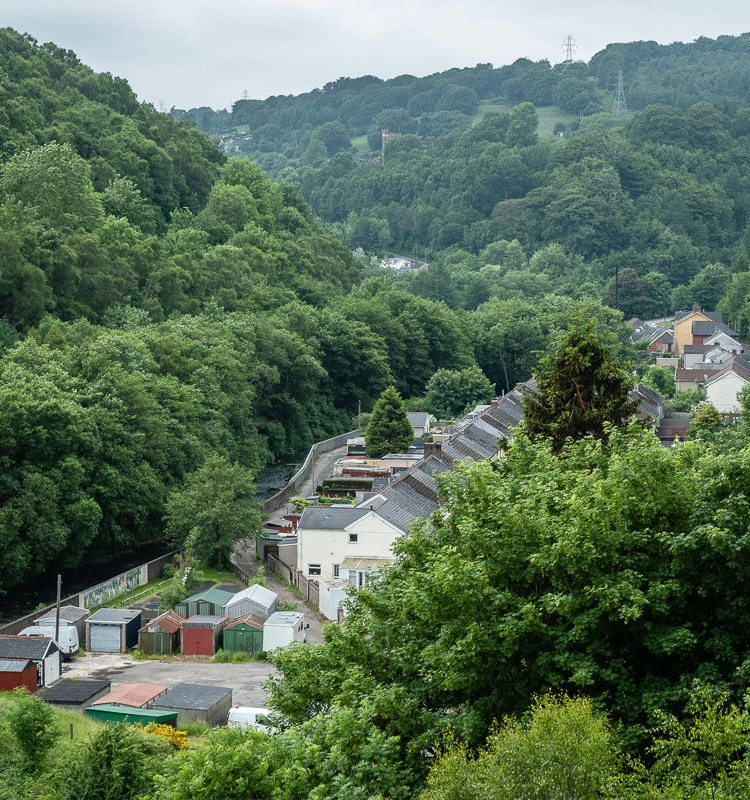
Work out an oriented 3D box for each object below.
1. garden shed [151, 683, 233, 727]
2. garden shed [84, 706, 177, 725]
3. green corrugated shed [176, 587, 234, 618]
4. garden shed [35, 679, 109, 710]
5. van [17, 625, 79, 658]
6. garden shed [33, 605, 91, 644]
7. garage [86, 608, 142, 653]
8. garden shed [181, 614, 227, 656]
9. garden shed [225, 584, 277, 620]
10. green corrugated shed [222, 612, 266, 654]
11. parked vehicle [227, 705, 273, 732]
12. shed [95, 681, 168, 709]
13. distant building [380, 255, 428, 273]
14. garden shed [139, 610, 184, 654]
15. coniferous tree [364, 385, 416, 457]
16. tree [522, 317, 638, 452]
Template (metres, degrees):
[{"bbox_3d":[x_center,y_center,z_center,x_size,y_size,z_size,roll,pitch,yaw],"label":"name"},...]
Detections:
[{"bbox_3d":[-11.404,19.695,127.753,3.600,2.200,5.100,2,7,14],"label":"garden shed"},{"bbox_3d":[-15.138,20.007,125.879,5.000,2.000,2.400,2,7,20],"label":"garden shed"},{"bbox_3d":[-13.094,16.281,157.771,3.610,2.470,5.300,1,5,6],"label":"green corrugated shed"},{"bbox_3d":[-18.615,19.063,125.614,3.130,2.210,5.300,1,5,10],"label":"garden shed"},{"bbox_3d":[-24.197,17.394,147.692,4.950,2.300,2.000,1,7,12],"label":"van"},{"bbox_3d":[-23.190,16.900,150.870,2.930,2.360,4.780,1,5,7],"label":"garden shed"},{"bbox_3d":[-19.209,17.026,149.869,3.080,2.260,4.780,1,5,7],"label":"garage"},{"bbox_3d":[-12.501,17.138,149.515,2.500,2.400,4.400,1,7,8],"label":"garden shed"},{"bbox_3d":[-9.501,16.162,157.201,3.380,2.810,5.550,1,5,5],"label":"garden shed"},{"bbox_3d":[-9.310,17.093,149.909,2.900,2.400,4.300,1,6,7],"label":"green corrugated shed"},{"bbox_3d":[-6.382,19.580,122.041,4.350,1.850,1.760,2,5,17],"label":"parked vehicle"},{"bbox_3d":[-15.443,19.548,128.611,3.050,2.300,4.950,2,7,14],"label":"shed"},{"bbox_3d":[10.840,-51.023,760.000,15.500,6.500,9.000,3,5,30],"label":"distant building"},{"bbox_3d":[-15.464,17.068,149.115,2.550,2.370,4.810,1,5,8],"label":"garden shed"},{"bbox_3d":[1.797,3.114,243.888,5.800,8.900,5.800,0,6,0],"label":"coniferous tree"},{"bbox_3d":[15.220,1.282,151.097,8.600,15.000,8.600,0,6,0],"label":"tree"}]

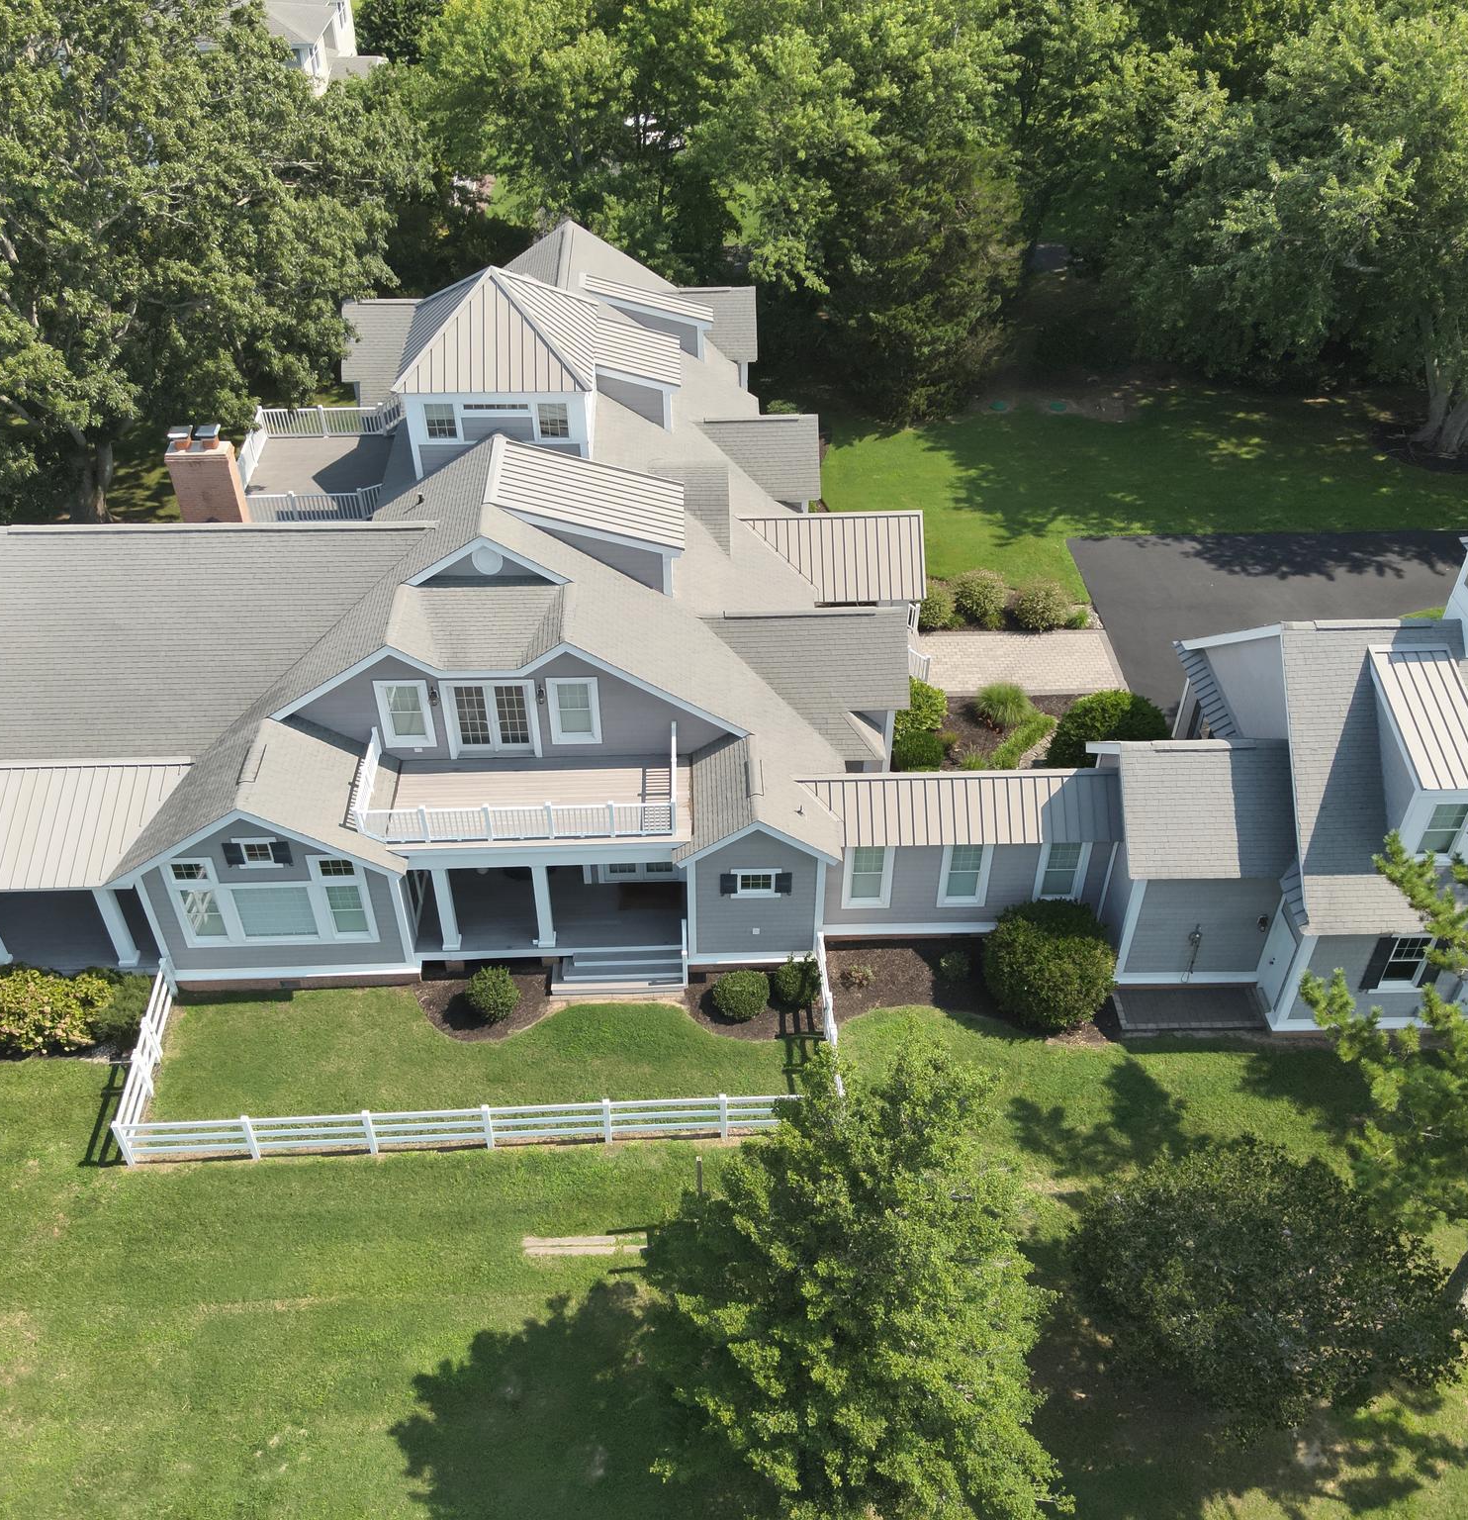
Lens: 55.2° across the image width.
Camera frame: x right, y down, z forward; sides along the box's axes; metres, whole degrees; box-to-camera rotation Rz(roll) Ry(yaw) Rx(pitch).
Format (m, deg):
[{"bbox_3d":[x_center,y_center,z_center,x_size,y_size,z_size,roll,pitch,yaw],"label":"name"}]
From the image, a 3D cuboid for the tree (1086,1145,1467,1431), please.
[{"bbox_3d":[8.954,9.088,23.974,6.300,4.900,5.300,-1,39,-2],"label":"tree"}]

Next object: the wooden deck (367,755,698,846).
[{"bbox_3d":[-4.336,1.012,31.944,6.750,0.250,3.120,-1,39,-2],"label":"wooden deck"}]

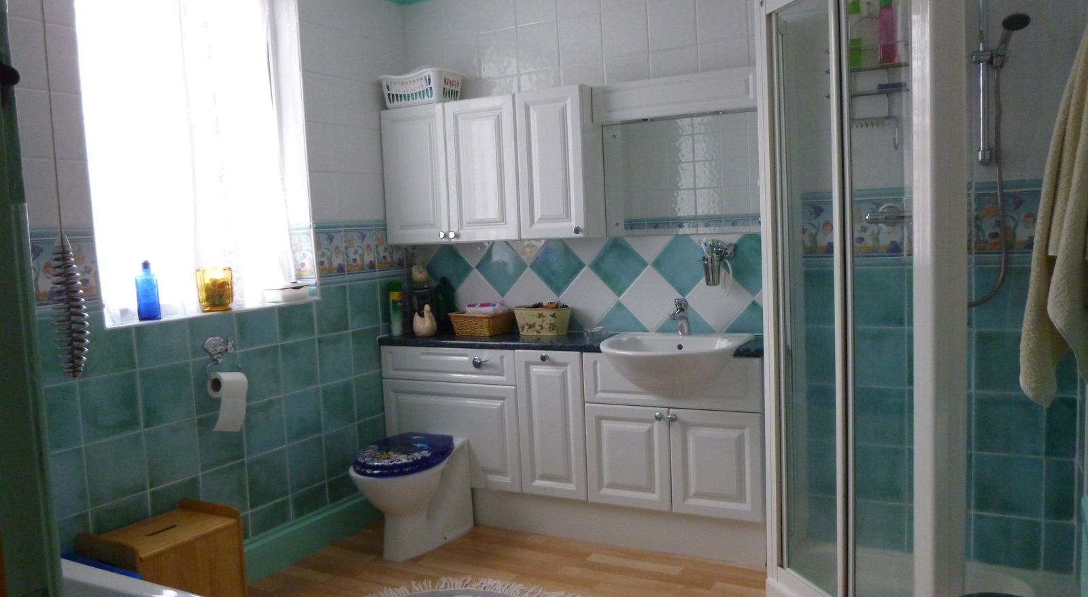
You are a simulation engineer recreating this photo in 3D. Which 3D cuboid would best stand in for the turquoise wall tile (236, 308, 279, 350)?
[{"bbox_3d":[-1.076,0.115,2.956,0.010,0.140,0.197,0,5,29],"label":"turquoise wall tile"}]

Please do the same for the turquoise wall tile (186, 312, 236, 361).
[{"bbox_3d":[-1.170,0.132,2.783,0.010,0.140,0.197,0,5,29],"label":"turquoise wall tile"}]

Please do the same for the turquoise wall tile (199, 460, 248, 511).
[{"bbox_3d":[-1.131,0.698,2.792,0.010,0.200,0.200,0,5,27],"label":"turquoise wall tile"}]

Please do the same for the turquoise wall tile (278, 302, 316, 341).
[{"bbox_3d":[-0.982,0.097,3.128,0.010,0.140,0.197,0,5,29],"label":"turquoise wall tile"}]

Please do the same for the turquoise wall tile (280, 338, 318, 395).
[{"bbox_3d":[-0.983,0.271,3.168,0.010,0.198,0.198,0,5,28],"label":"turquoise wall tile"}]

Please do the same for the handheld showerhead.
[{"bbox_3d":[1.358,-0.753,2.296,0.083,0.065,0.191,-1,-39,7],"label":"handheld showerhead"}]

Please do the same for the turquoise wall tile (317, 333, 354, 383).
[{"bbox_3d":[-0.908,0.259,3.417,0.010,0.200,0.200,0,5,28],"label":"turquoise wall tile"}]

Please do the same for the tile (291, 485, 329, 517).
[{"bbox_3d":[-0.944,0.812,3.160,0.010,0.094,0.200,0,5,27],"label":"tile"}]

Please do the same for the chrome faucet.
[{"bbox_3d":[0.530,0.074,3.047,0.048,0.150,0.150,0,5,29],"label":"chrome faucet"}]

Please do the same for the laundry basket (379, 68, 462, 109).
[{"bbox_3d":[-0.556,-0.936,3.585,0.323,0.158,0.222,0,5,28],"label":"laundry basket"}]

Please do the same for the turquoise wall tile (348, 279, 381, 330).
[{"bbox_3d":[-0.821,0.036,3.582,0.010,0.200,0.200,0,5,28],"label":"turquoise wall tile"}]

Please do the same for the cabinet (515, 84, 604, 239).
[{"bbox_3d":[0.070,-0.555,3.294,0.300,0.605,0.220,0,5,27],"label":"cabinet"}]

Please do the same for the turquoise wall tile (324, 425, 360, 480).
[{"bbox_3d":[-0.891,0.668,3.448,0.010,0.200,0.200,0,5,28],"label":"turquoise wall tile"}]

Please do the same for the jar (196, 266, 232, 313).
[{"bbox_3d":[-1.206,-0.030,2.893,0.097,0.156,0.097,0,5,28],"label":"jar"}]

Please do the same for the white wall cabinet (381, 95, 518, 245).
[{"bbox_3d":[-0.371,-0.552,3.500,0.700,0.601,0.209,0,5,29],"label":"white wall cabinet"}]

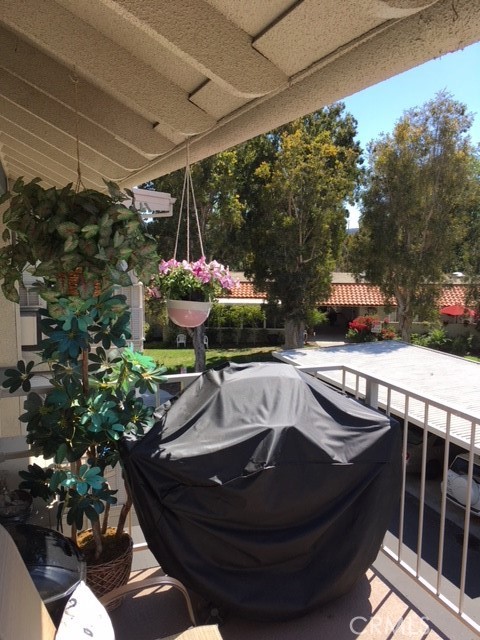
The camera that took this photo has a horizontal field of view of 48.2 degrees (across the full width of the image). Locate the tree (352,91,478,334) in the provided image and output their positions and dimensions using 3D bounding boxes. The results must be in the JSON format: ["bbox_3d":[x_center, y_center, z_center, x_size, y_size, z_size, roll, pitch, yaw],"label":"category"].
[{"bbox_3d":[10.339,-5.822,31.989,7.500,14.945,6.700,0,9,0],"label":"tree"}]

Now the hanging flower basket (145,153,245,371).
[{"bbox_3d":[-0.237,-0.379,2.738,0.507,0.920,0.466,0,9,0],"label":"hanging flower basket"}]

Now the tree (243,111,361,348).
[{"bbox_3d":[3.641,-5.169,31.279,7.200,13.890,6.500,0,9,0],"label":"tree"}]

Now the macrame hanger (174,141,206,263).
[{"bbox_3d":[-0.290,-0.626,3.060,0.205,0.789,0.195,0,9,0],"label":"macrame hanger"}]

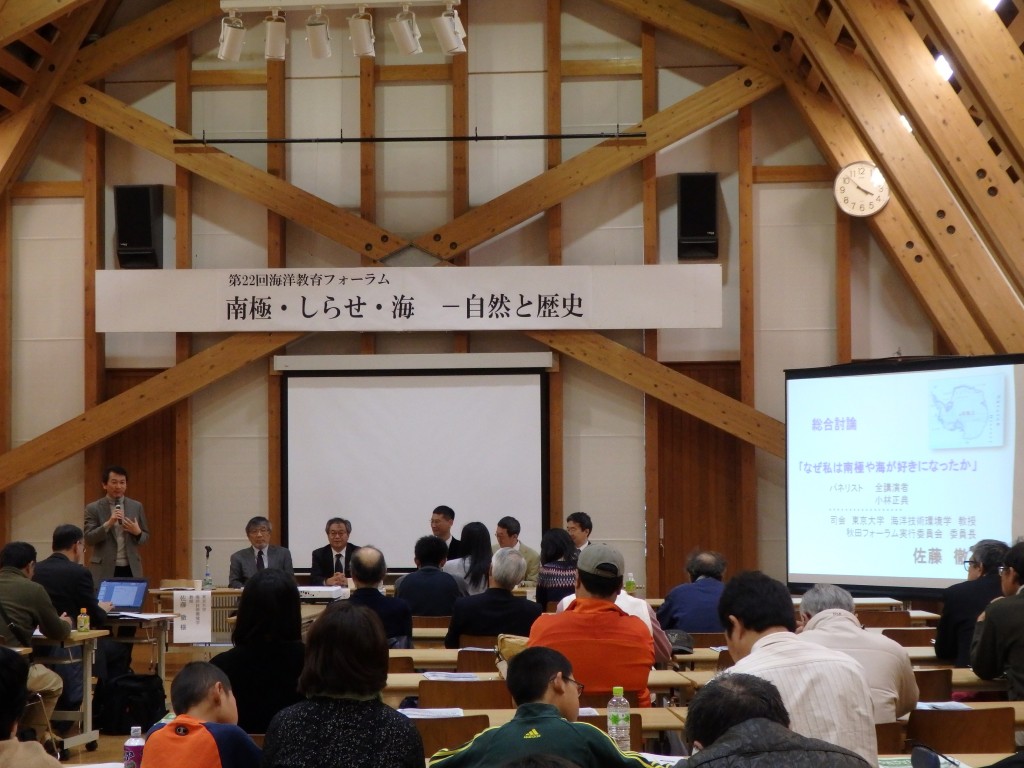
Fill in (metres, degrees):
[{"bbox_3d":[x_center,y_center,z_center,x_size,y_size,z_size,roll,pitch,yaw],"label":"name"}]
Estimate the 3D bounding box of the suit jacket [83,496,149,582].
[{"bbox_3d":[-3.060,1.240,12.300,0.520,0.760,0.330,0,-3,-7],"label":"suit jacket"}]

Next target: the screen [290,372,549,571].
[{"bbox_3d":[-0.910,0.825,15.100,2.520,1.900,0.040,-1,-3,5],"label":"screen"}]

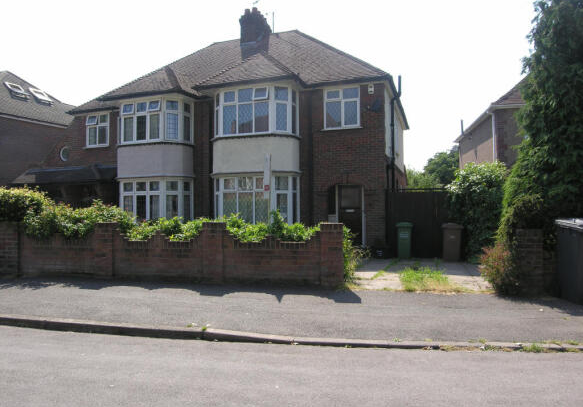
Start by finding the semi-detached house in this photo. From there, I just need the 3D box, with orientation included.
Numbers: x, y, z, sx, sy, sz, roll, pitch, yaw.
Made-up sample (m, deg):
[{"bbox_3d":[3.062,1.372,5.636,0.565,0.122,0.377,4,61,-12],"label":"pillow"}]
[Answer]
[{"bbox_3d":[-2.459,-3.244,17.192,13.700,9.970,9.100,-1,-2,20],"label":"semi-detached house"}]

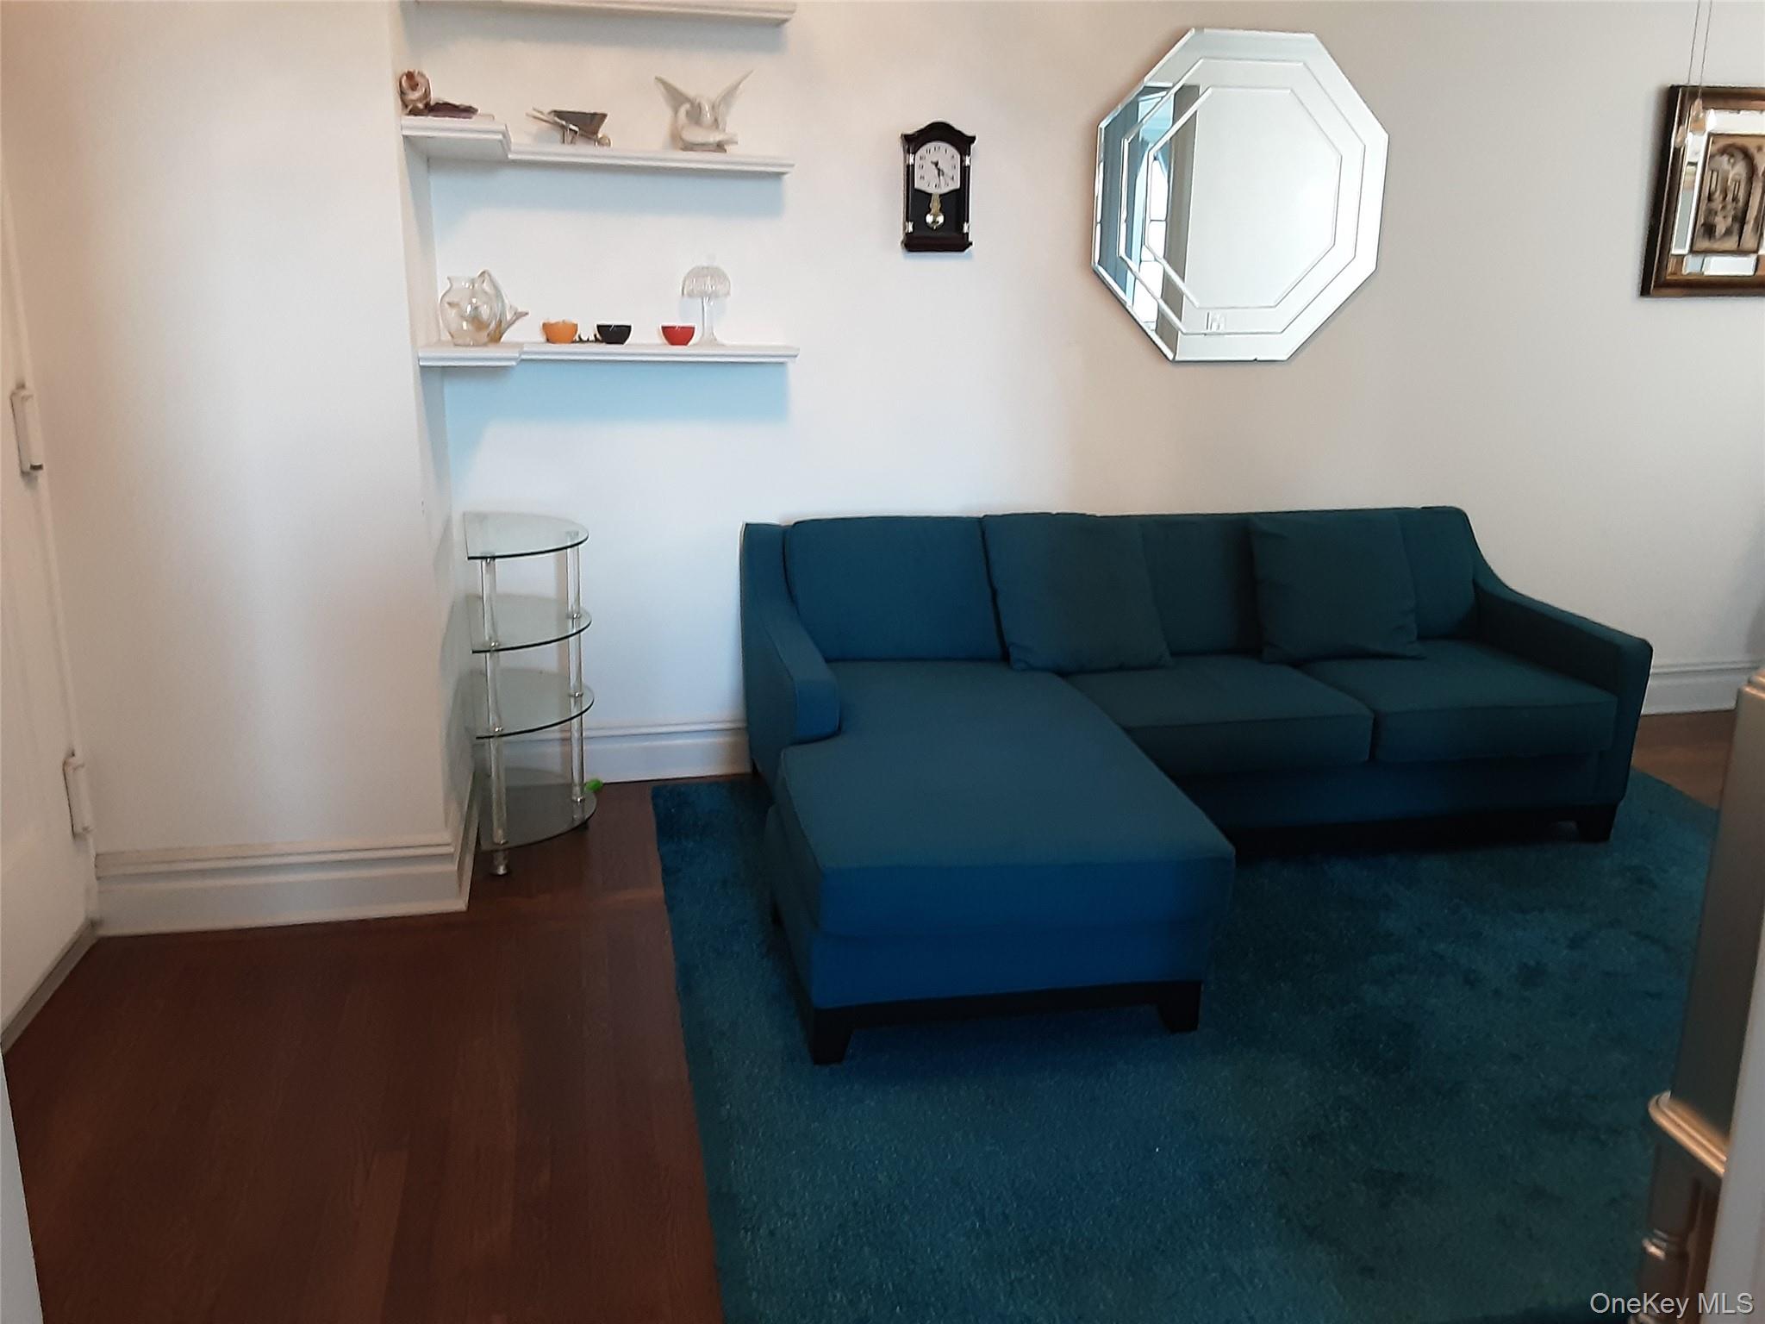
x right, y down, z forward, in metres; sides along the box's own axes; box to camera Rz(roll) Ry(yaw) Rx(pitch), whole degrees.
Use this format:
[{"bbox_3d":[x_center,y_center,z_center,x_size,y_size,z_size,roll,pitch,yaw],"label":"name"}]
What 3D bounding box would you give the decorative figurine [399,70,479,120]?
[{"bbox_3d":[-1.034,-1.321,3.327,0.185,0.112,0.120,-3,15,-14],"label":"decorative figurine"}]

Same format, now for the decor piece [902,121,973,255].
[{"bbox_3d":[0.158,-1.348,4.066,0.200,0.350,0.085,-3,15,-14],"label":"decor piece"}]

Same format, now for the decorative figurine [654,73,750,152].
[{"bbox_3d":[-0.485,-1.468,3.828,0.250,0.196,0.125,-3,15,-14],"label":"decorative figurine"}]

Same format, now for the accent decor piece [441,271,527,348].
[{"bbox_3d":[-1.007,-0.893,3.608,0.210,0.186,0.170,-3,15,-14],"label":"accent decor piece"}]

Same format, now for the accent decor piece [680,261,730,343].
[{"bbox_3d":[-0.489,-0.987,3.950,0.138,0.220,0.138,-3,15,-14],"label":"accent decor piece"}]

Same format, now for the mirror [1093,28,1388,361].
[{"bbox_3d":[1.096,-1.396,4.324,0.945,0.955,0.025,-3,15,-14],"label":"mirror"}]

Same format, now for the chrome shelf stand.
[{"bbox_3d":[-0.923,0.066,3.791,0.310,0.818,0.634,-3,15,-14],"label":"chrome shelf stand"}]

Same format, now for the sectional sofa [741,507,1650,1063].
[{"bbox_3d":[0.874,0.124,3.613,2.369,0.820,1.699,-2,14,-11],"label":"sectional sofa"}]

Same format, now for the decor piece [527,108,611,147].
[{"bbox_3d":[-0.827,-1.407,3.762,0.225,0.095,0.100,-3,15,-14],"label":"decor piece"}]

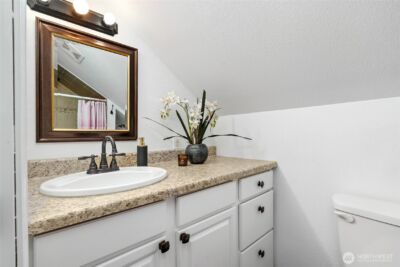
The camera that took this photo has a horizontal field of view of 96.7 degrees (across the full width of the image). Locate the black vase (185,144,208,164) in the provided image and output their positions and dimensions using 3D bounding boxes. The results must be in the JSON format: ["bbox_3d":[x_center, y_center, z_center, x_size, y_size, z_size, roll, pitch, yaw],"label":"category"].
[{"bbox_3d":[-0.021,0.144,1.264,0.162,0.132,0.162,0,0,0],"label":"black vase"}]

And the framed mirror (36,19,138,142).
[{"bbox_3d":[-0.614,-0.260,1.041,0.506,0.611,0.029,0,0,-42],"label":"framed mirror"}]

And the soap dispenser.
[{"bbox_3d":[-0.373,0.119,1.159,0.067,0.182,0.069,0,0,17],"label":"soap dispenser"}]

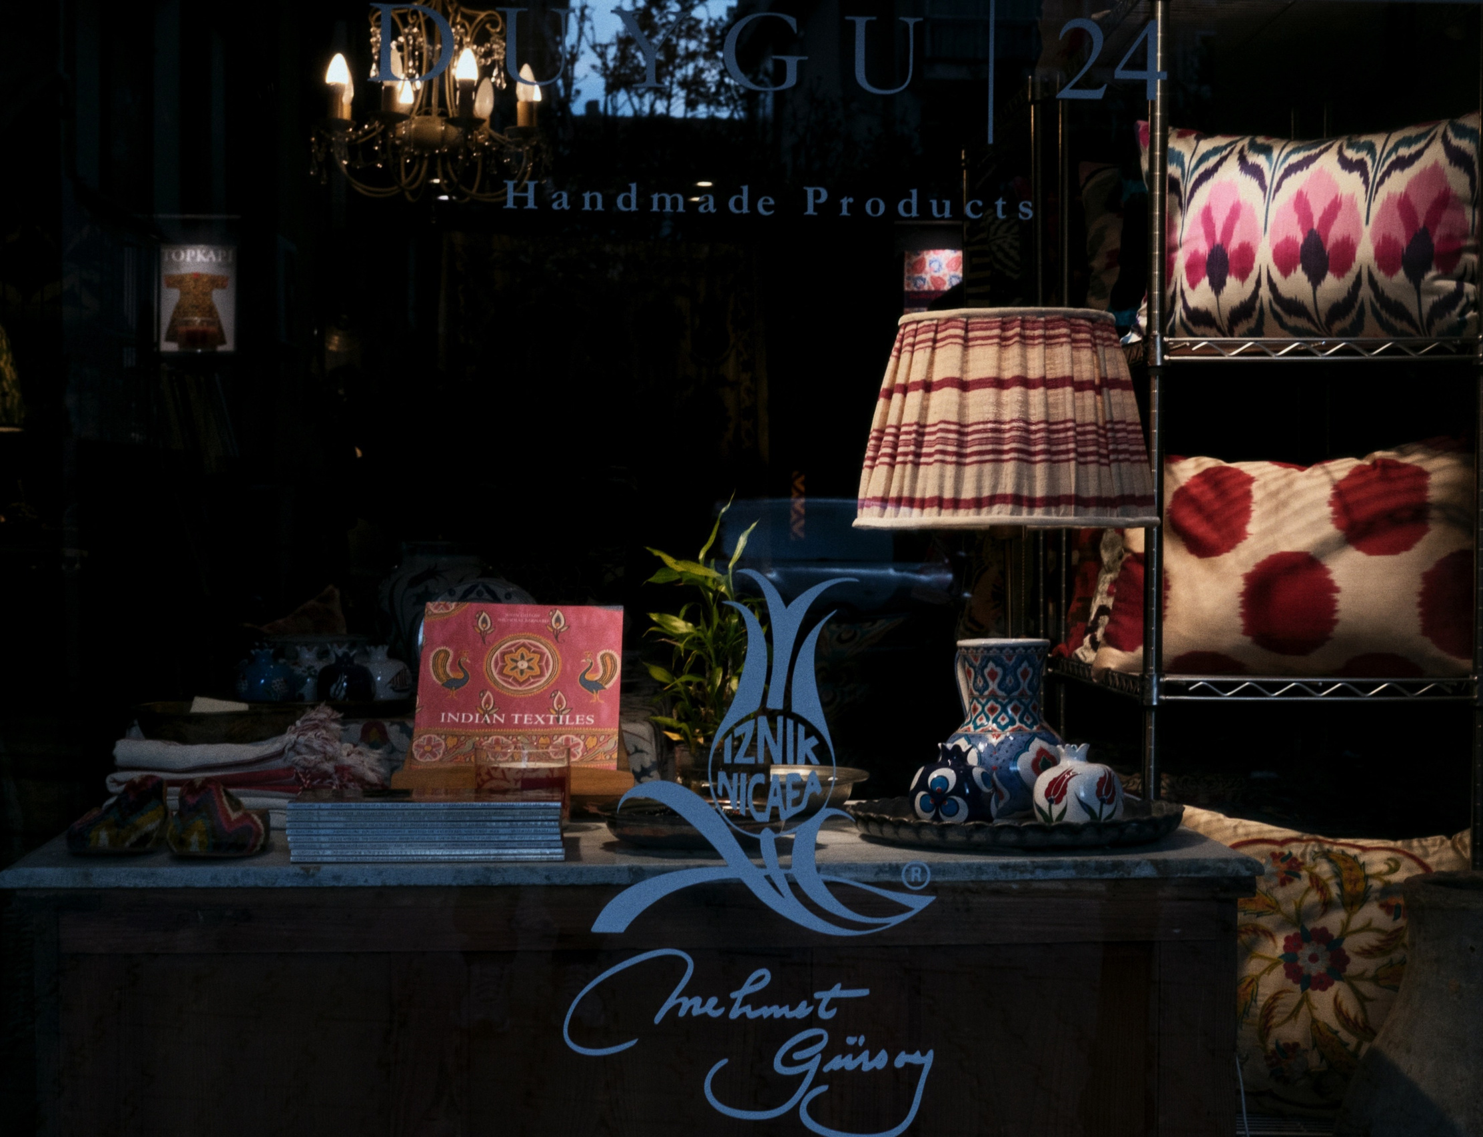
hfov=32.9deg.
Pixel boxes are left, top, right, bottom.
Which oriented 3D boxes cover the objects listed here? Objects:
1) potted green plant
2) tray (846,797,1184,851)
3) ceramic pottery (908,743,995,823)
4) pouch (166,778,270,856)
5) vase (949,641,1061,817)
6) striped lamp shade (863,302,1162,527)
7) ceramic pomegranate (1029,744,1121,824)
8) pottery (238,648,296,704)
[{"bbox_3d":[-0.038,0.082,2.790,0.145,0.335,0.140,0,1,-3],"label":"potted green plant"},{"bbox_3d":[0.305,0.278,2.800,0.376,0.032,0.330,0,1,-3],"label":"tray"},{"bbox_3d":[0.232,0.238,2.770,0.098,0.089,0.098,0,1,-3],"label":"ceramic pottery"},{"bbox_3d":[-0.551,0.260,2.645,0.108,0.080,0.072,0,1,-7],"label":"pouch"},{"bbox_3d":[0.302,0.182,2.880,0.150,0.197,0.150,0,1,-3],"label":"vase"},{"bbox_3d":[0.313,-0.172,2.970,0.360,0.248,0.360,0,1,-3],"label":"striped lamp shade"},{"bbox_3d":[0.370,0.238,2.770,0.101,0.089,0.101,0,1,-3],"label":"ceramic pomegranate"},{"bbox_3d":[-0.664,0.149,3.500,0.082,0.076,0.082,0,1,-3],"label":"pottery"}]

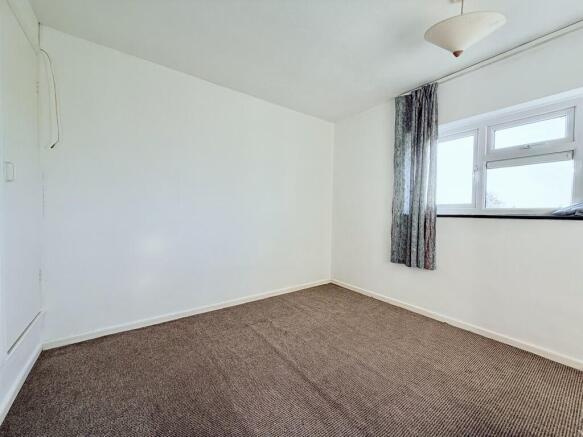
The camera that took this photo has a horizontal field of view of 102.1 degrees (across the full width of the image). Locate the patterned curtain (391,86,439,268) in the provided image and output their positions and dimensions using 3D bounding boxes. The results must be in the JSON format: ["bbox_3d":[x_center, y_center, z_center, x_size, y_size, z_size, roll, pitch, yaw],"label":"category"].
[{"bbox_3d":[1.303,-0.408,2.522,0.100,1.850,0.440,0,2,-36],"label":"patterned curtain"}]

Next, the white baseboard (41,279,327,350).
[{"bbox_3d":[-0.639,0.955,2.690,3.072,0.070,0.020,0,2,-36],"label":"white baseboard"}]

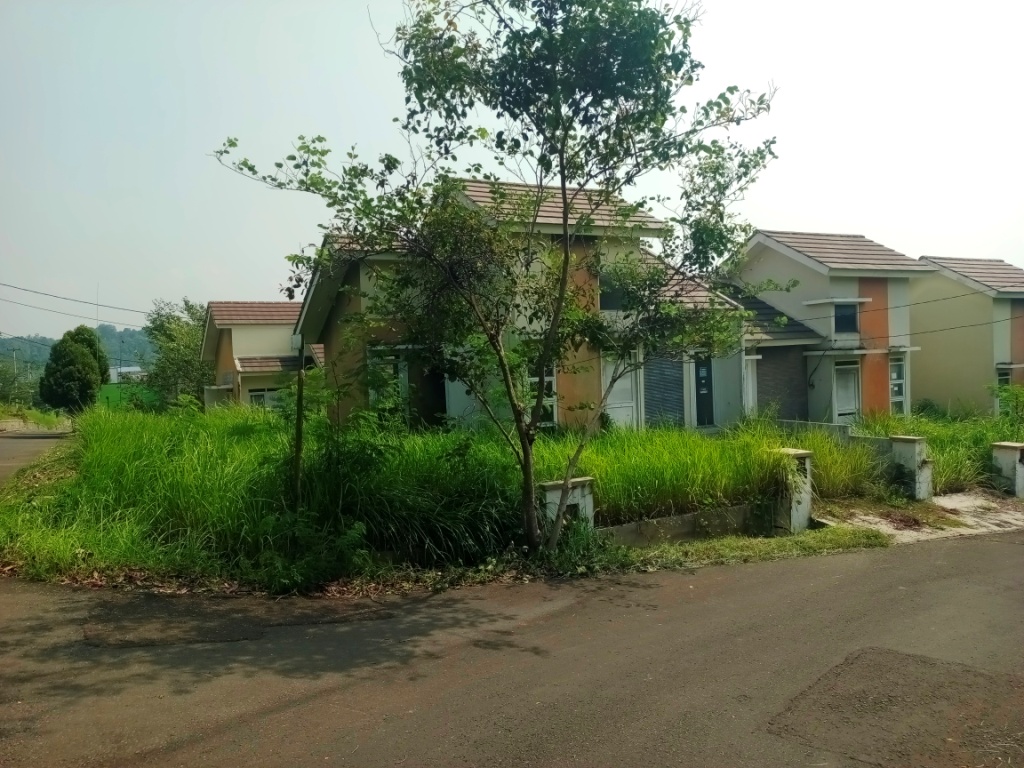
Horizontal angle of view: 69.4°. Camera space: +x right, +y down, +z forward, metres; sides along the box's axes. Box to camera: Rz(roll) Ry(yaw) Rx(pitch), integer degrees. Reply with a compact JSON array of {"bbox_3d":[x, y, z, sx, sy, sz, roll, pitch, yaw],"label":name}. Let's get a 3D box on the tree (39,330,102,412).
[{"bbox_3d":[-19.105,-0.281,32.000,2.437,4.068,2.437,-3,2,-24],"label":"tree"}]

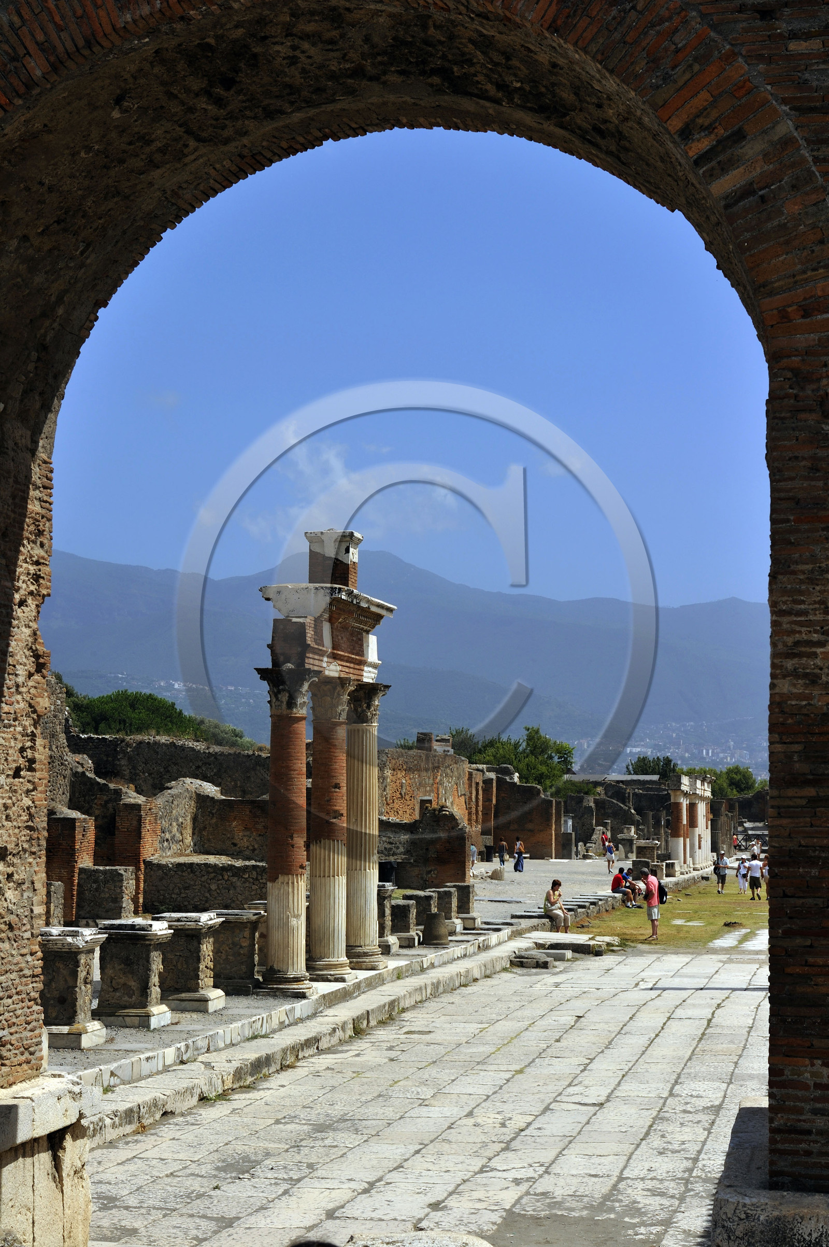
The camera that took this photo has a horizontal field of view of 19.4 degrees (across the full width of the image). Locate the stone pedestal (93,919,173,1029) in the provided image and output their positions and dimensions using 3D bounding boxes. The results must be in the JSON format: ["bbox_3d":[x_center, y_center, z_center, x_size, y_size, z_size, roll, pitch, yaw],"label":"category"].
[{"bbox_3d":[-3.065,3.829,26.403,0.670,1.130,0.770,-1,-5,10],"label":"stone pedestal"}]

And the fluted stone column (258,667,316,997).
[{"bbox_3d":[-1.660,2.751,31.900,0.720,4.260,0.720,0,-4,0],"label":"fluted stone column"}]

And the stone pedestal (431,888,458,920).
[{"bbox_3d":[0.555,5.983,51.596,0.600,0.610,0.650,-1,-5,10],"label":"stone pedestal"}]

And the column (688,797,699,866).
[{"bbox_3d":[14.649,10.953,127.000,0.560,3.750,0.560,-1,-5,10],"label":"column"}]

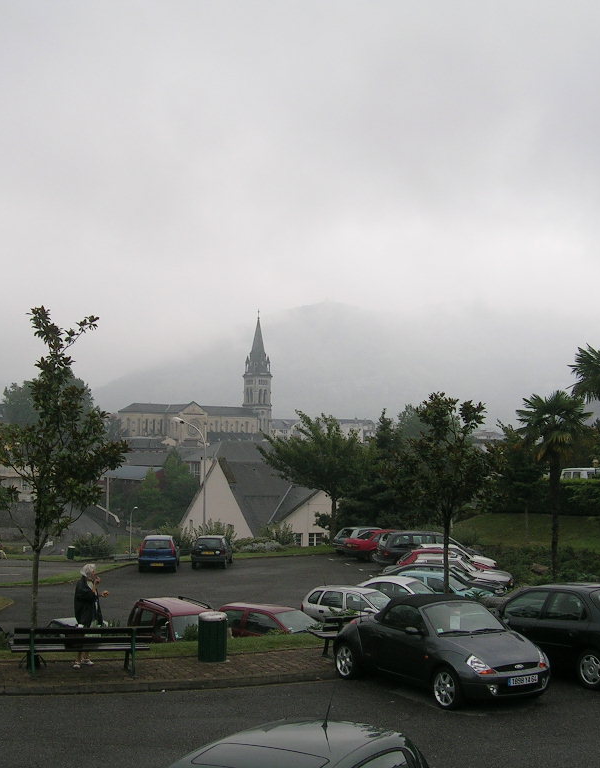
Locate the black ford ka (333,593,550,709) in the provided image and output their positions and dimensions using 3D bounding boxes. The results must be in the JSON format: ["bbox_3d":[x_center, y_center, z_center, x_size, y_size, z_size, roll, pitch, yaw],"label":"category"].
[{"bbox_3d":[2.065,3.911,15.608,1.680,1.330,3.650,2,-5,-31],"label":"black ford ka"}]

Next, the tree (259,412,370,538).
[{"bbox_3d":[0.868,5.266,58.000,6.200,7.338,6.000,0,-3,0],"label":"tree"}]

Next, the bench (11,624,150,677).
[{"bbox_3d":[-3.496,4.278,16.718,2.200,0.800,0.620,1,-3,-9],"label":"bench"}]

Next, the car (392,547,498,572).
[{"bbox_3d":[5.698,7.092,40.050,3.900,1.400,1.660,0,-4,2],"label":"car"}]

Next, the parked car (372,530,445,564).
[{"bbox_3d":[5.675,7.538,47.257,4.400,1.580,1.740,2,-4,-22],"label":"parked car"}]

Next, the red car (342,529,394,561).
[{"bbox_3d":[4.014,7.911,51.050,1.700,1.400,4.200,-4,-6,42],"label":"red car"}]

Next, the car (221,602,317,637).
[{"bbox_3d":[-0.430,6.540,27.500,3.700,1.400,1.620,-1,-3,30],"label":"car"}]

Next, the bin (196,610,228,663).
[{"bbox_3d":[-1.446,4.259,17.367,0.470,0.770,0.470,0,-3,0],"label":"bin"}]

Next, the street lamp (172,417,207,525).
[{"bbox_3d":[-6.884,6.292,64.500,2.000,8.534,0.350,0,-3,0],"label":"street lamp"}]

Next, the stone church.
[{"bbox_3d":[-43.000,-1.000,440.000,63.000,58.000,25.000,2,-3,-36],"label":"stone church"}]

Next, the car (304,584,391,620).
[{"bbox_3d":[2.060,6.699,30.600,3.730,1.420,1.620,-1,-3,25],"label":"car"}]

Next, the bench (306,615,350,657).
[{"bbox_3d":[1.173,4.183,17.618,2.100,0.800,0.620,2,-3,-33],"label":"bench"}]

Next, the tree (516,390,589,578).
[{"bbox_3d":[7.243,2.955,29.700,2.050,5.536,2.050,0,-3,0],"label":"tree"}]

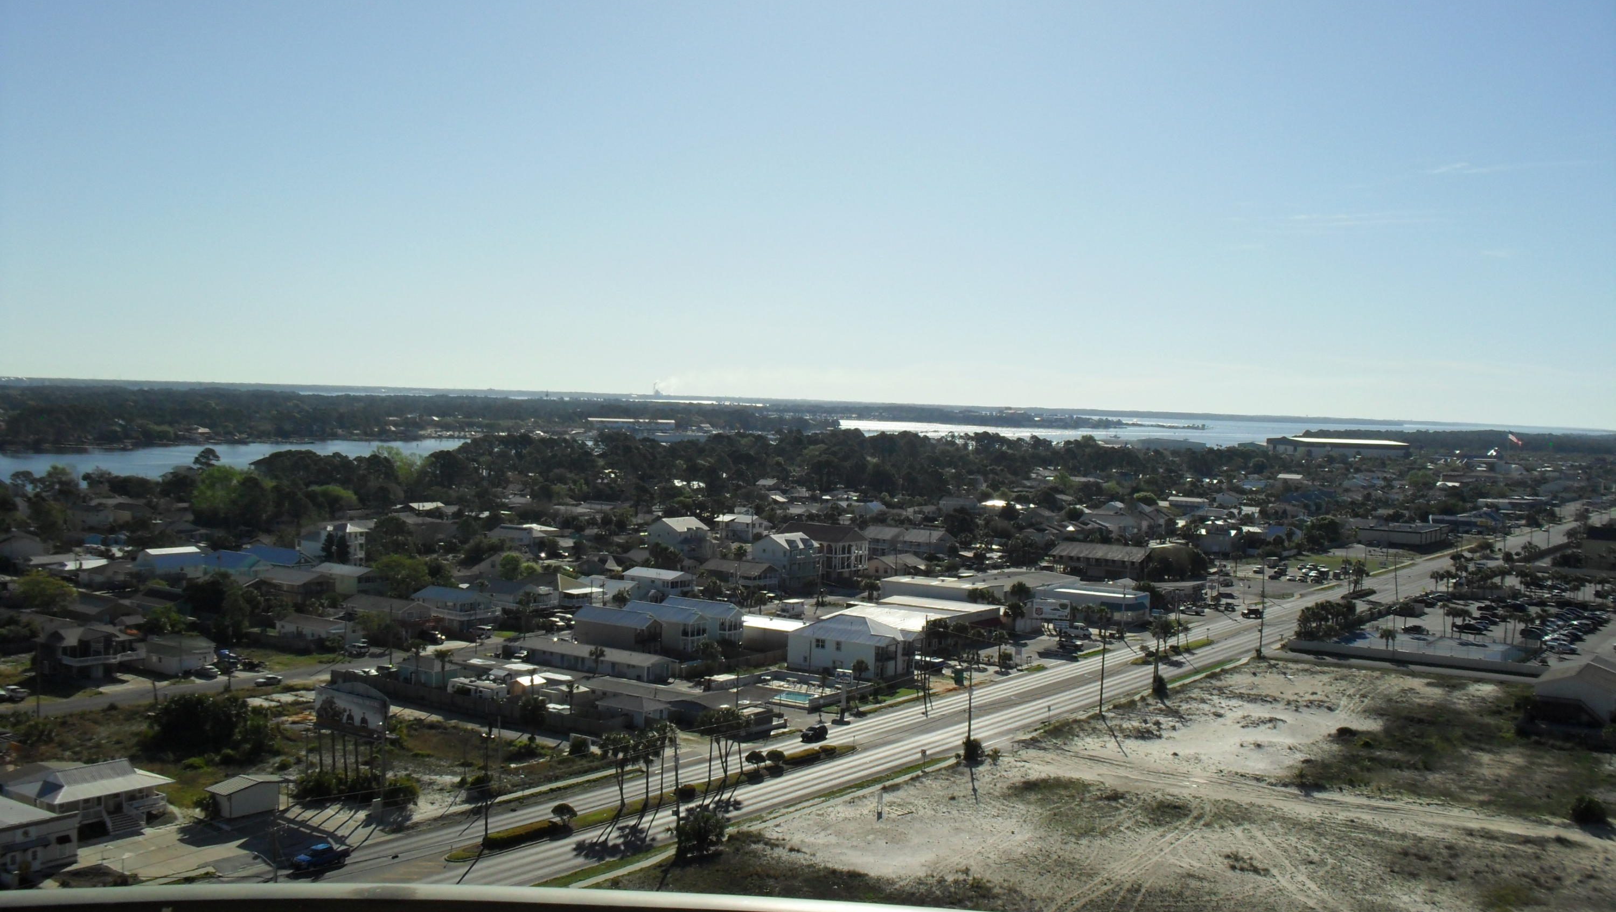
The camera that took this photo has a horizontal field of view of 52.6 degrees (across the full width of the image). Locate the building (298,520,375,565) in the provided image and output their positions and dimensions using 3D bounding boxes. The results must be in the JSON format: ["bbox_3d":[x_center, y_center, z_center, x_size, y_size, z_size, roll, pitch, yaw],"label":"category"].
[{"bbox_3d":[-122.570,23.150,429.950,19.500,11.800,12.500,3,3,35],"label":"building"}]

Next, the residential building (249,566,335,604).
[{"bbox_3d":[-113.450,28.590,359.590,16.000,6.600,11.200,3,2,34],"label":"residential building"}]

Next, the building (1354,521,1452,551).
[{"bbox_3d":[234.790,30.590,642.740,23.500,4.800,48.000,3,2,33],"label":"building"}]

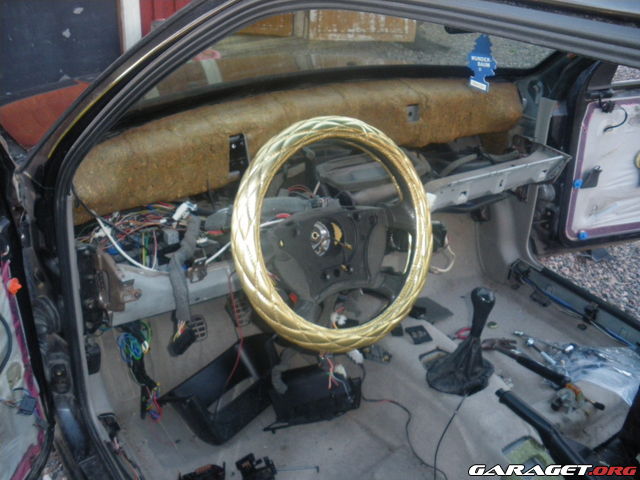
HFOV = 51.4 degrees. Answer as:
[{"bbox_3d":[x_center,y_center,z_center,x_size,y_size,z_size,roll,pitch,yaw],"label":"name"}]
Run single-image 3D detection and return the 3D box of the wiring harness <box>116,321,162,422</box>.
[{"bbox_3d":[-0.365,0.264,1.345,0.070,0.230,0.065,-17,34,-27],"label":"wiring harness"}]

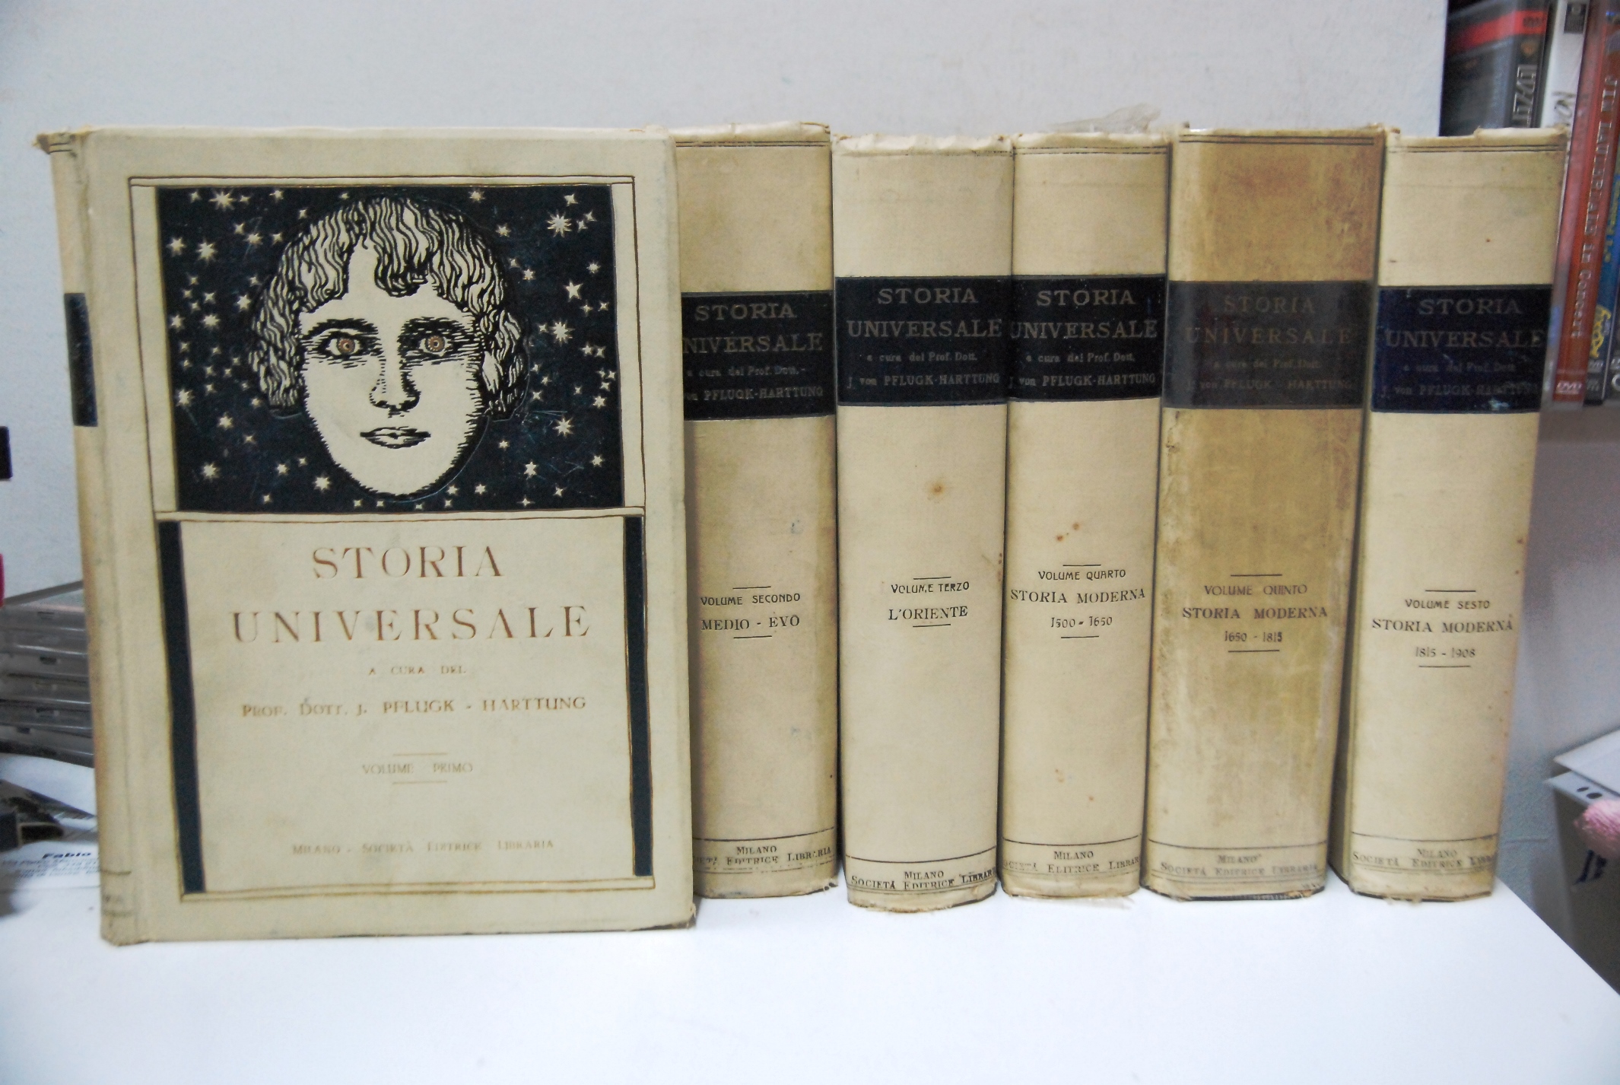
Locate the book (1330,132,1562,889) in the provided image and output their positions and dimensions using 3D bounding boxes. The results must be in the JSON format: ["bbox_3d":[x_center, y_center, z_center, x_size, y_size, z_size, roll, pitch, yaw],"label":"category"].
[{"bbox_3d":[0.234,-0.026,0.742,0.061,0.287,0.205,0,13,-1],"label":"book"}]

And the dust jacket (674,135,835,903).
[{"bbox_3d":[-0.032,-0.026,0.745,0.062,0.288,0.205,-2,13,-6],"label":"dust jacket"}]

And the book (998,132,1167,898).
[{"bbox_3d":[0.094,-0.026,0.745,0.055,0.286,0.205,-1,13,-4],"label":"book"}]

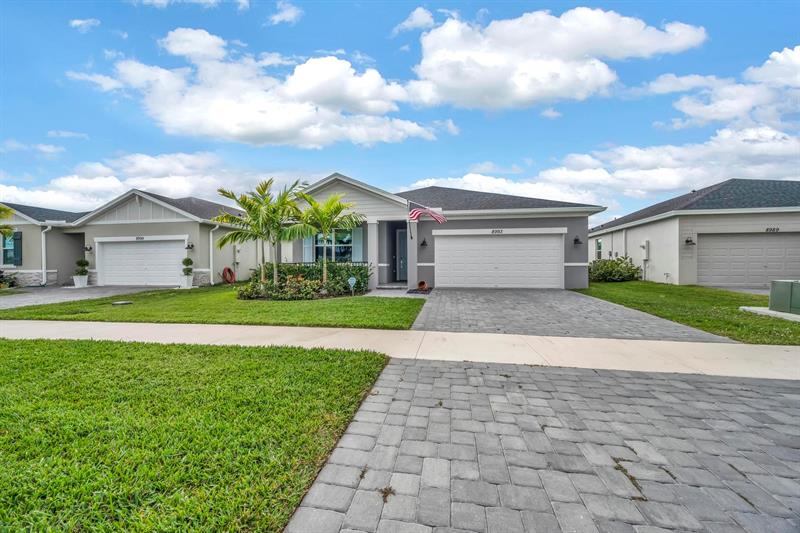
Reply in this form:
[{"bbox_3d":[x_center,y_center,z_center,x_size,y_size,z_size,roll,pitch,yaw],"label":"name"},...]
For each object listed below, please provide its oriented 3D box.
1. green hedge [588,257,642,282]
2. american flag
[{"bbox_3d":[10.500,0.170,15.600,2.600,1.220,1.350,0,0,10],"label":"green hedge"},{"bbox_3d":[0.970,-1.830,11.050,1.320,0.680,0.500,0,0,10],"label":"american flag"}]

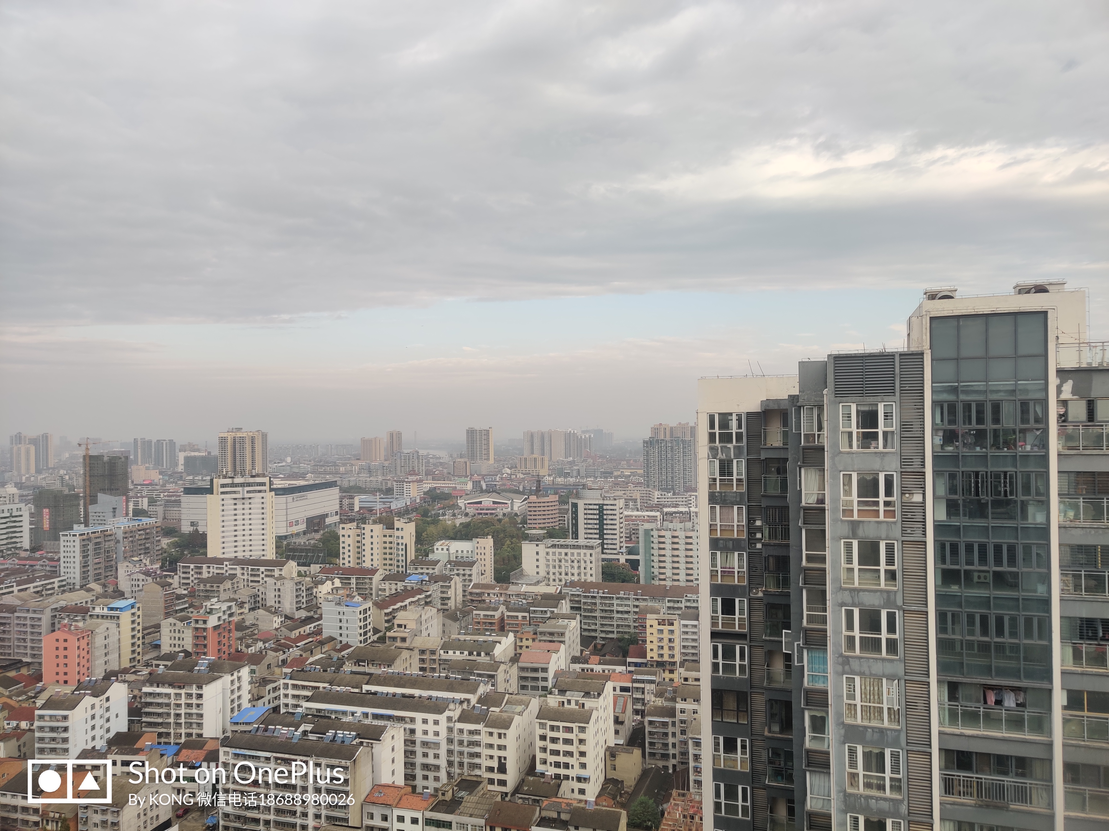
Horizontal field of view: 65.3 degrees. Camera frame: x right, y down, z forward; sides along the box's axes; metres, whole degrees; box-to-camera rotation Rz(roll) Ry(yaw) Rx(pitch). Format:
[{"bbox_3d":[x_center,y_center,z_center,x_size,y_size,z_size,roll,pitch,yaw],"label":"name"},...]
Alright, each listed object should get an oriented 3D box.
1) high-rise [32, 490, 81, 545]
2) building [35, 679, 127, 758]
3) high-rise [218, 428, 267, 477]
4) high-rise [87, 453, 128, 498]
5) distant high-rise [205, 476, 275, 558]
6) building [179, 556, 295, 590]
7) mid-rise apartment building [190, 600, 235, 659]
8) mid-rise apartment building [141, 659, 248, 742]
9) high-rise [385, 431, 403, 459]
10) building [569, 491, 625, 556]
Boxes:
[{"bbox_3d":[-399.350,83.600,694.380,30.500,46.000,18.500,-1,-1,16],"label":"high-rise"},{"bbox_3d":[-134.400,88.940,247.300,10.500,20.200,25.500,-1,-1,4],"label":"building"},{"bbox_3d":[-433.323,66.768,1209.121,63.000,93.000,20.000,0,-1,-9],"label":"high-rise"},{"bbox_3d":[-417.210,72.810,807.240,35.000,73.000,17.000,-1,-1,6],"label":"high-rise"},{"bbox_3d":[-196.773,69.893,540.458,38.000,63.300,21.000,0,-1,-27],"label":"distant high-rise"},{"bbox_3d":[-173.700,90.460,473.480,65.000,24.300,13.000,-1,-1,14],"label":"building"},{"bbox_3d":[-129.027,84.893,327.950,7.607,26.000,14.537,-1,-1,18],"label":"mid-rise apartment building"},{"bbox_3d":[-108.330,87.610,262.490,22.500,23.500,20.000,-1,-1,13],"label":"mid-rise apartment building"},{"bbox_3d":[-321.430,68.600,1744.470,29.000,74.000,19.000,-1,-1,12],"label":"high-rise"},{"bbox_3d":[30.260,77.130,603.120,35.700,49.500,15.000,-1,-1,24],"label":"building"}]

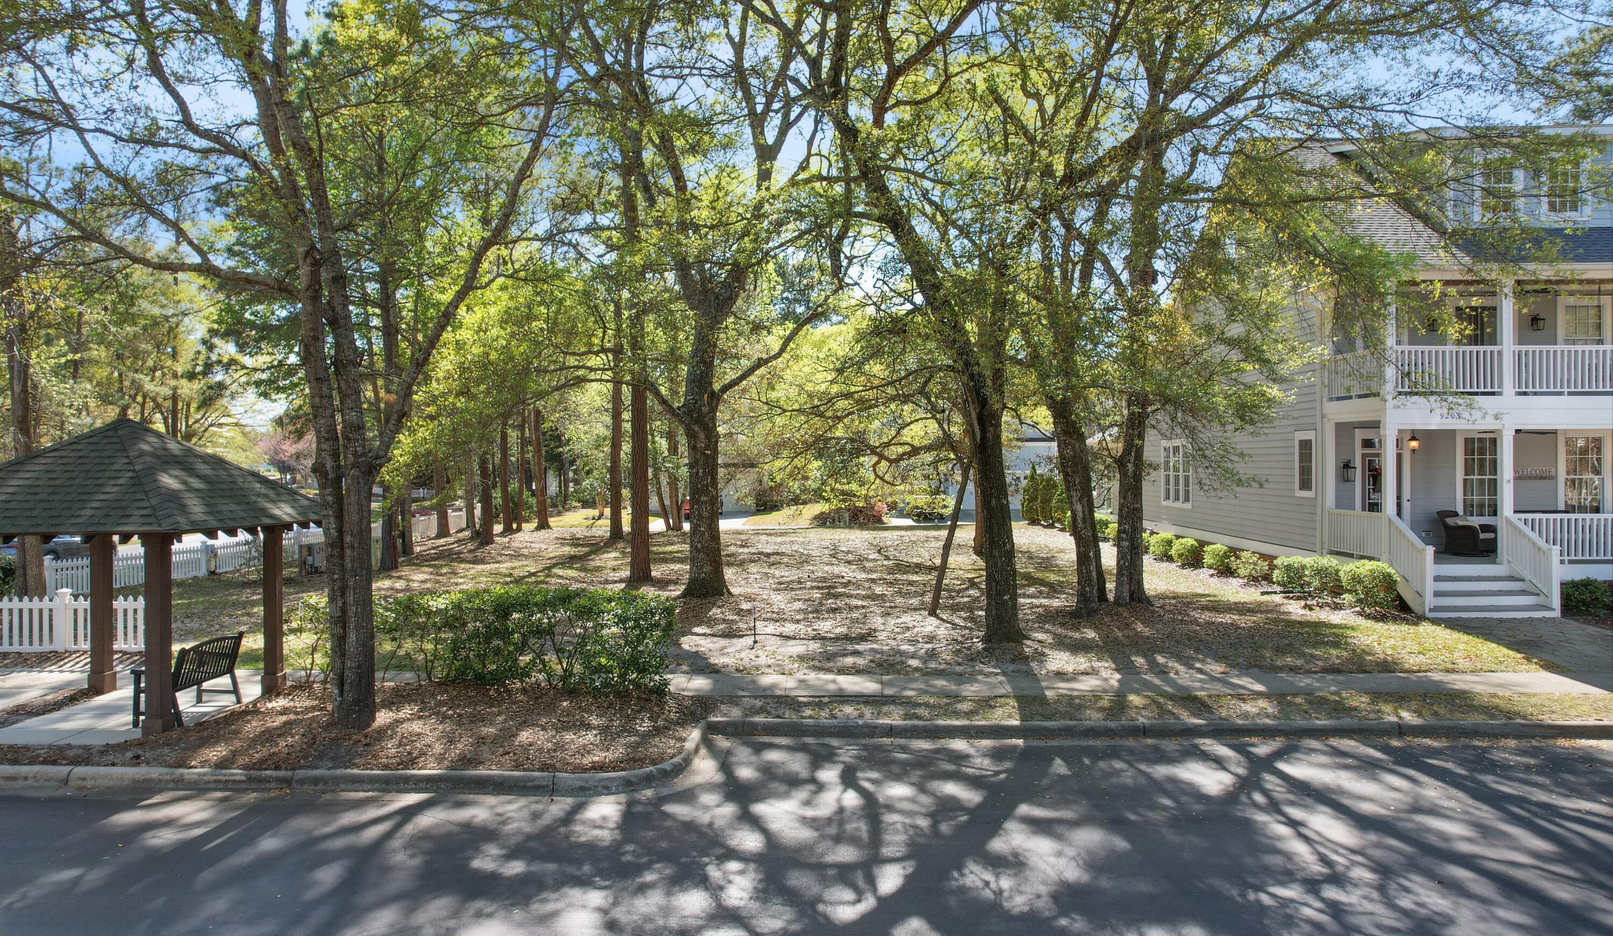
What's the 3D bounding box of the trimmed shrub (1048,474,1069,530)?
[{"bbox_3d":[9.638,1.298,37.600,0.800,2.050,0.800,0,1,1],"label":"trimmed shrub"}]

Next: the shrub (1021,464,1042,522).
[{"bbox_3d":[9.383,1.085,41.000,0.880,2.450,0.880,0,1,1],"label":"shrub"}]

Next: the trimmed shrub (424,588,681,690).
[{"bbox_3d":[-3.135,2.081,12.050,2.920,1.200,0.920,0,1,1],"label":"trimmed shrub"}]

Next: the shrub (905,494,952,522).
[{"bbox_3d":[5.280,1.724,42.800,1.950,1.250,1.600,0,1,1],"label":"shrub"}]

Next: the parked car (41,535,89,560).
[{"bbox_3d":[-24.597,2.553,32.200,1.850,1.550,4.600,0,1,1],"label":"parked car"}]

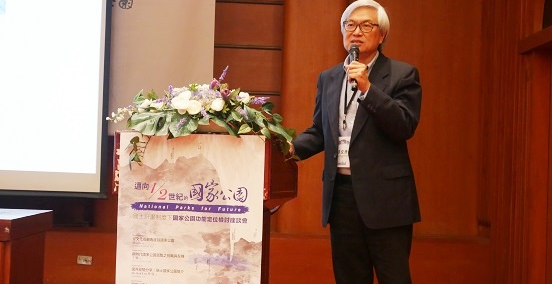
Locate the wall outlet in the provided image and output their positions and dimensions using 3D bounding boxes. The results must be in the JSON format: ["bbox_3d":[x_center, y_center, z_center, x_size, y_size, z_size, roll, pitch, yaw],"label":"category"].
[{"bbox_3d":[-1.592,0.987,8.500,0.118,0.072,0.012,4,-2,-4],"label":"wall outlet"}]

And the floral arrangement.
[{"bbox_3d":[-0.305,-0.107,4.130,0.710,0.385,0.380,2,-2,11],"label":"floral arrangement"}]

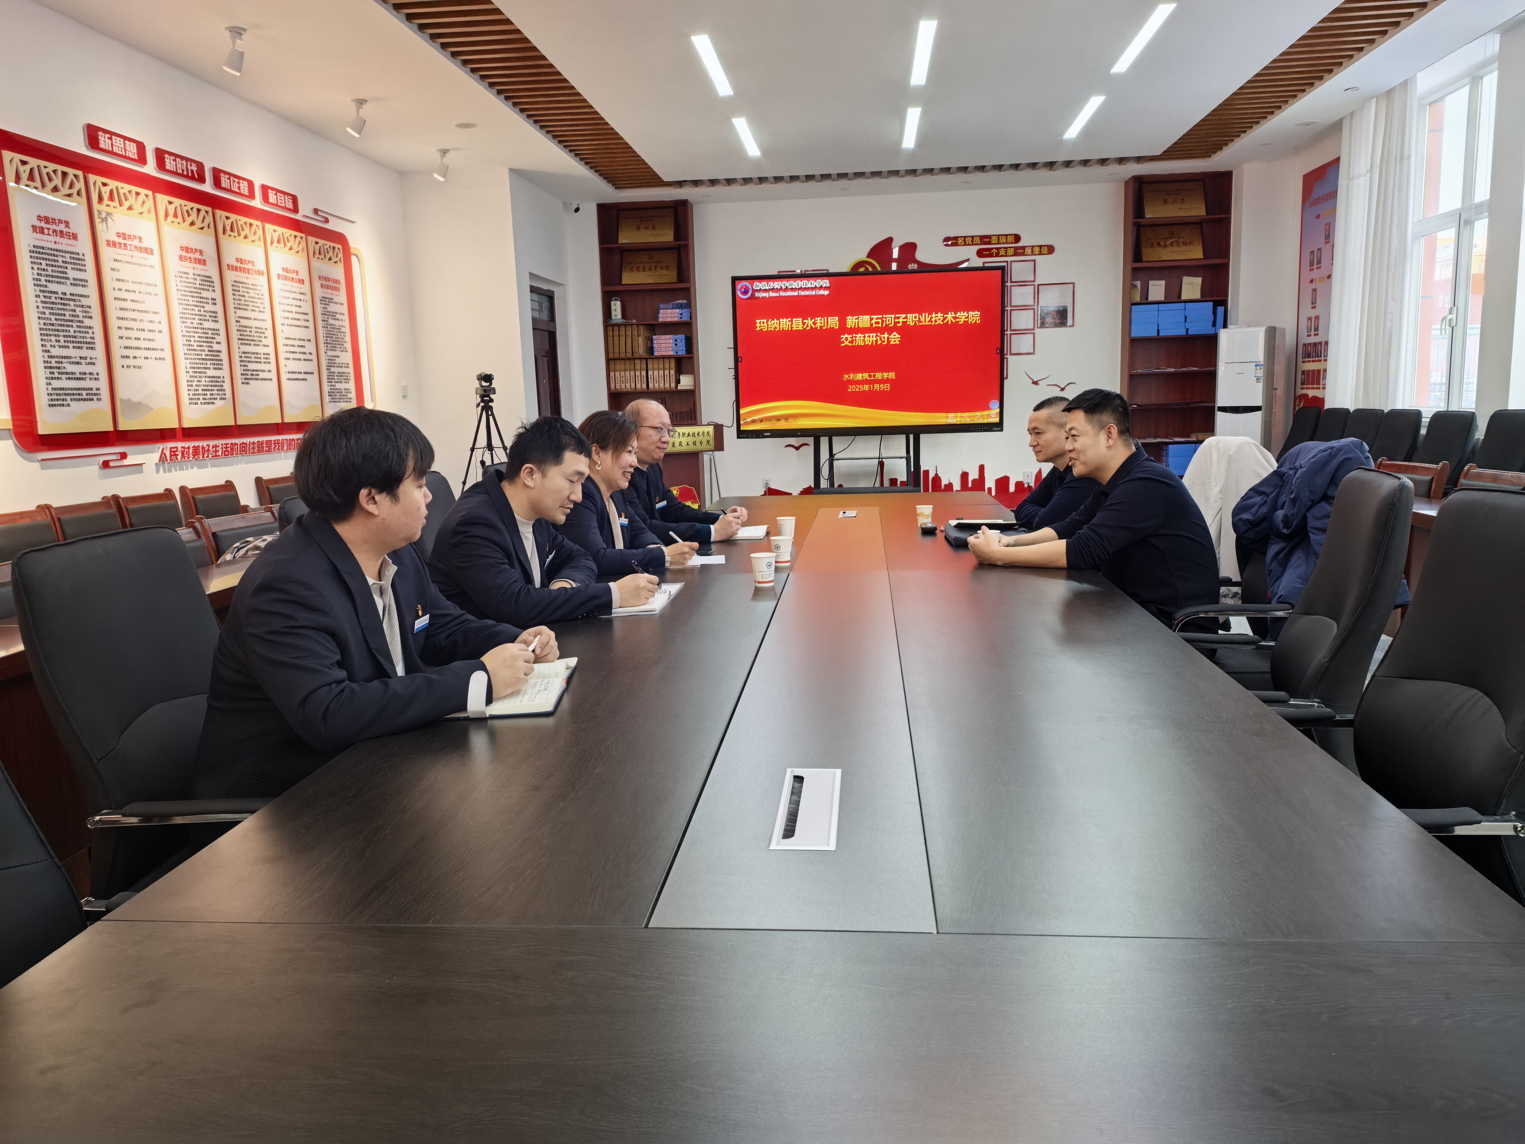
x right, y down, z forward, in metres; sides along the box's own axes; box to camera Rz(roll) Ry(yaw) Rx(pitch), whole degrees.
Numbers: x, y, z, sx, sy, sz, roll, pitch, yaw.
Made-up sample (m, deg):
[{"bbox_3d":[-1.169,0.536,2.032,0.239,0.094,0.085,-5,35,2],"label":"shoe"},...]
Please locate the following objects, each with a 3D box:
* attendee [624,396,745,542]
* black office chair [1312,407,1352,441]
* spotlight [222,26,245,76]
[{"bbox_3d":[-0.420,-0.021,4.063,0.740,1.280,0.600,-2,9,1],"label":"attendee"},{"bbox_3d":[4.487,-0.840,8.838,0.620,1.020,0.580,-1,9,6],"label":"black office chair"},{"bbox_3d":[-2.641,-2.605,5.284,0.110,0.235,0.105,-1,9,6],"label":"spotlight"}]

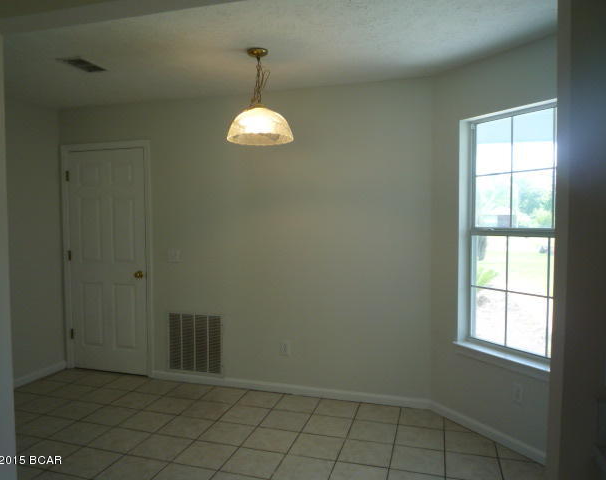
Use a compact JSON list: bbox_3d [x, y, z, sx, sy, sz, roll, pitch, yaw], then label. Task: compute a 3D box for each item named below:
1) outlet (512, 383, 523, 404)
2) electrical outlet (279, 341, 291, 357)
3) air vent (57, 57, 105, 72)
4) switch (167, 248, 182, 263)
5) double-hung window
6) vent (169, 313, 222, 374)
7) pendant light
[{"bbox_3d":[1.292,0.930,2.788,0.014,0.120,0.078,-1,2,-28],"label":"outlet"},{"bbox_3d":[-0.144,0.877,3.729,0.080,0.122,0.014,1,2,16],"label":"electrical outlet"},{"bbox_3d":[-1.473,-1.165,3.100,0.185,0.020,0.300,1,2,16],"label":"air vent"},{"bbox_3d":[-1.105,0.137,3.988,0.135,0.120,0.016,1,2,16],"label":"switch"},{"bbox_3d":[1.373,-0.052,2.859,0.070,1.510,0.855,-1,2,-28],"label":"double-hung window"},{"bbox_3d":[-0.924,0.885,3.953,0.515,0.515,0.030,1,2,16],"label":"vent"},{"bbox_3d":[-0.262,-0.886,2.823,0.410,0.548,0.410,0,2,0],"label":"pendant light"}]

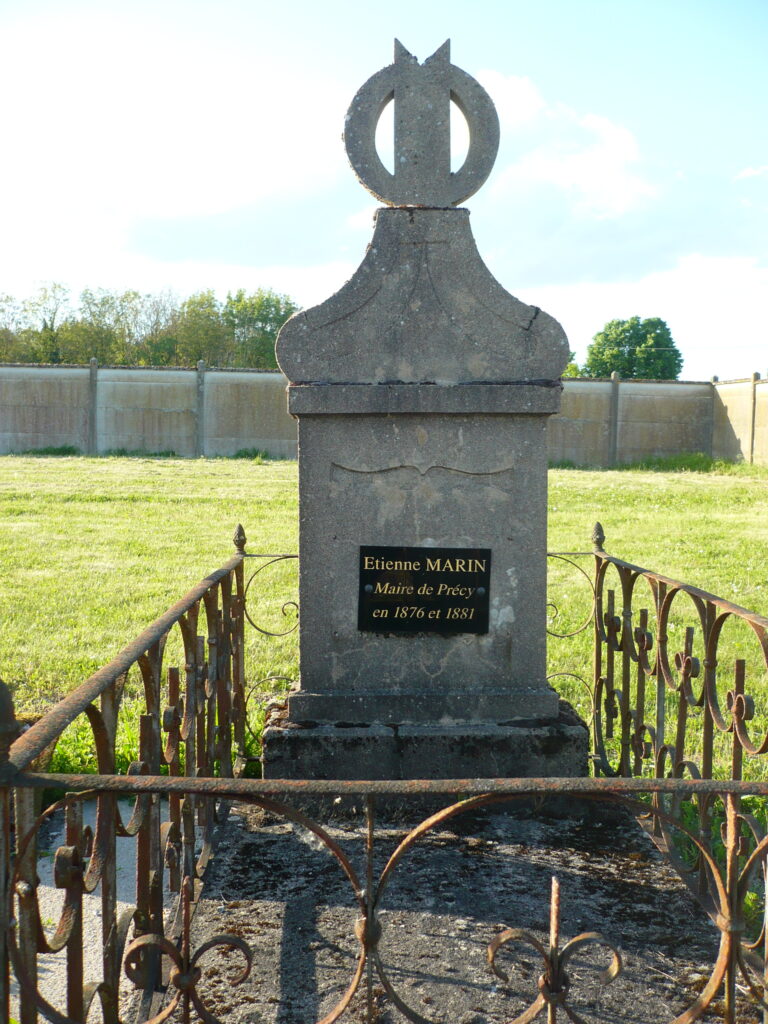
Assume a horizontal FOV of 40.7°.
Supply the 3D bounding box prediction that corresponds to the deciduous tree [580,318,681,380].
[{"bbox_3d":[15.700,-7.300,65.000,6.300,9.900,6.300,2,3,13],"label":"deciduous tree"}]

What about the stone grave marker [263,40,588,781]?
[{"bbox_3d":[0.118,-0.255,3.118,0.934,2.240,0.370,0,3,-2],"label":"stone grave marker"}]

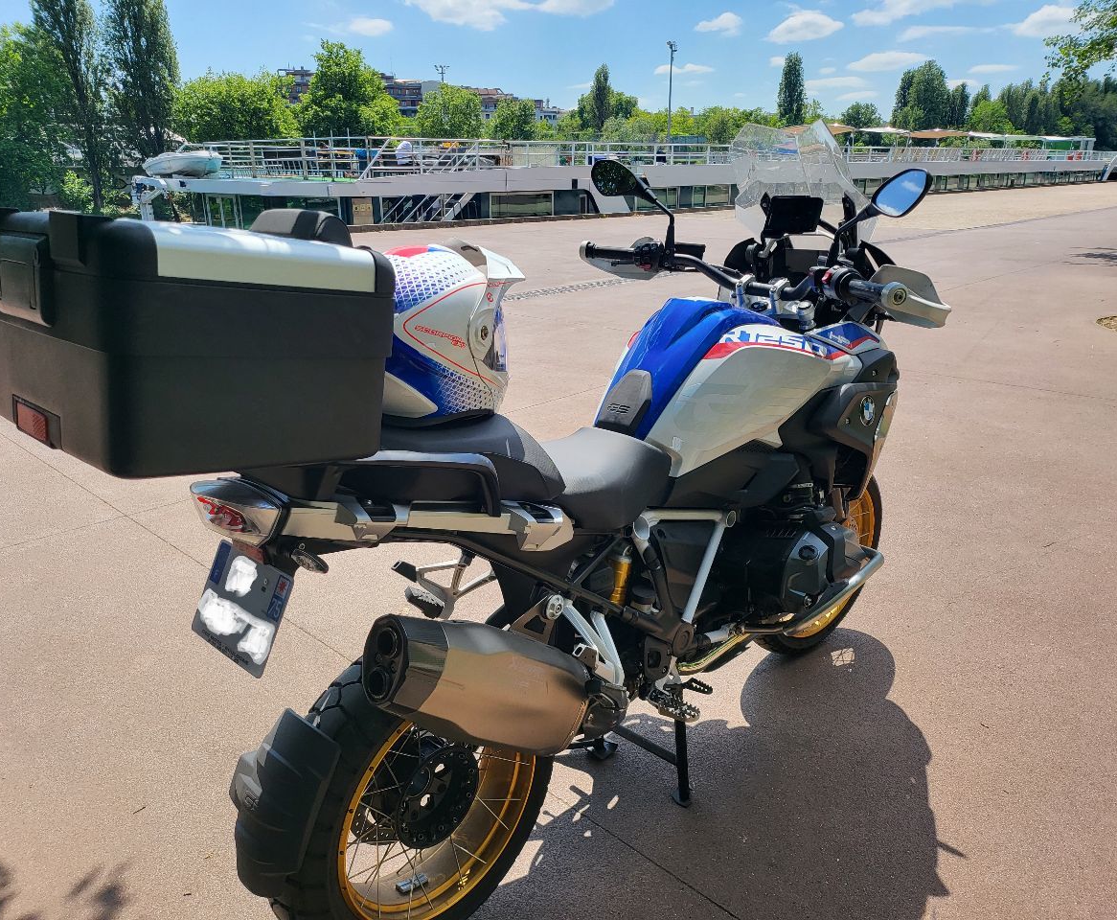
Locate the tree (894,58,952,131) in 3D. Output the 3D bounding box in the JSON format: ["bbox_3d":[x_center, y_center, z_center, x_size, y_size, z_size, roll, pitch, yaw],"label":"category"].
[{"bbox_3d":[60.532,-57.972,143.748,9.232,16.408,8.771,7,20,20],"label":"tree"}]

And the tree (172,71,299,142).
[{"bbox_3d":[-24.914,-26.125,66.798,9.438,7.492,8.966,-7,20,-18],"label":"tree"}]

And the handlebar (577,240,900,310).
[{"bbox_3d":[0.431,-0.448,2.007,0.240,0.115,0.900,-16,24,-38],"label":"handlebar"}]

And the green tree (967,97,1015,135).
[{"bbox_3d":[55.286,-41.566,110.117,6.204,9.731,5.894,8,21,24],"label":"green tree"}]

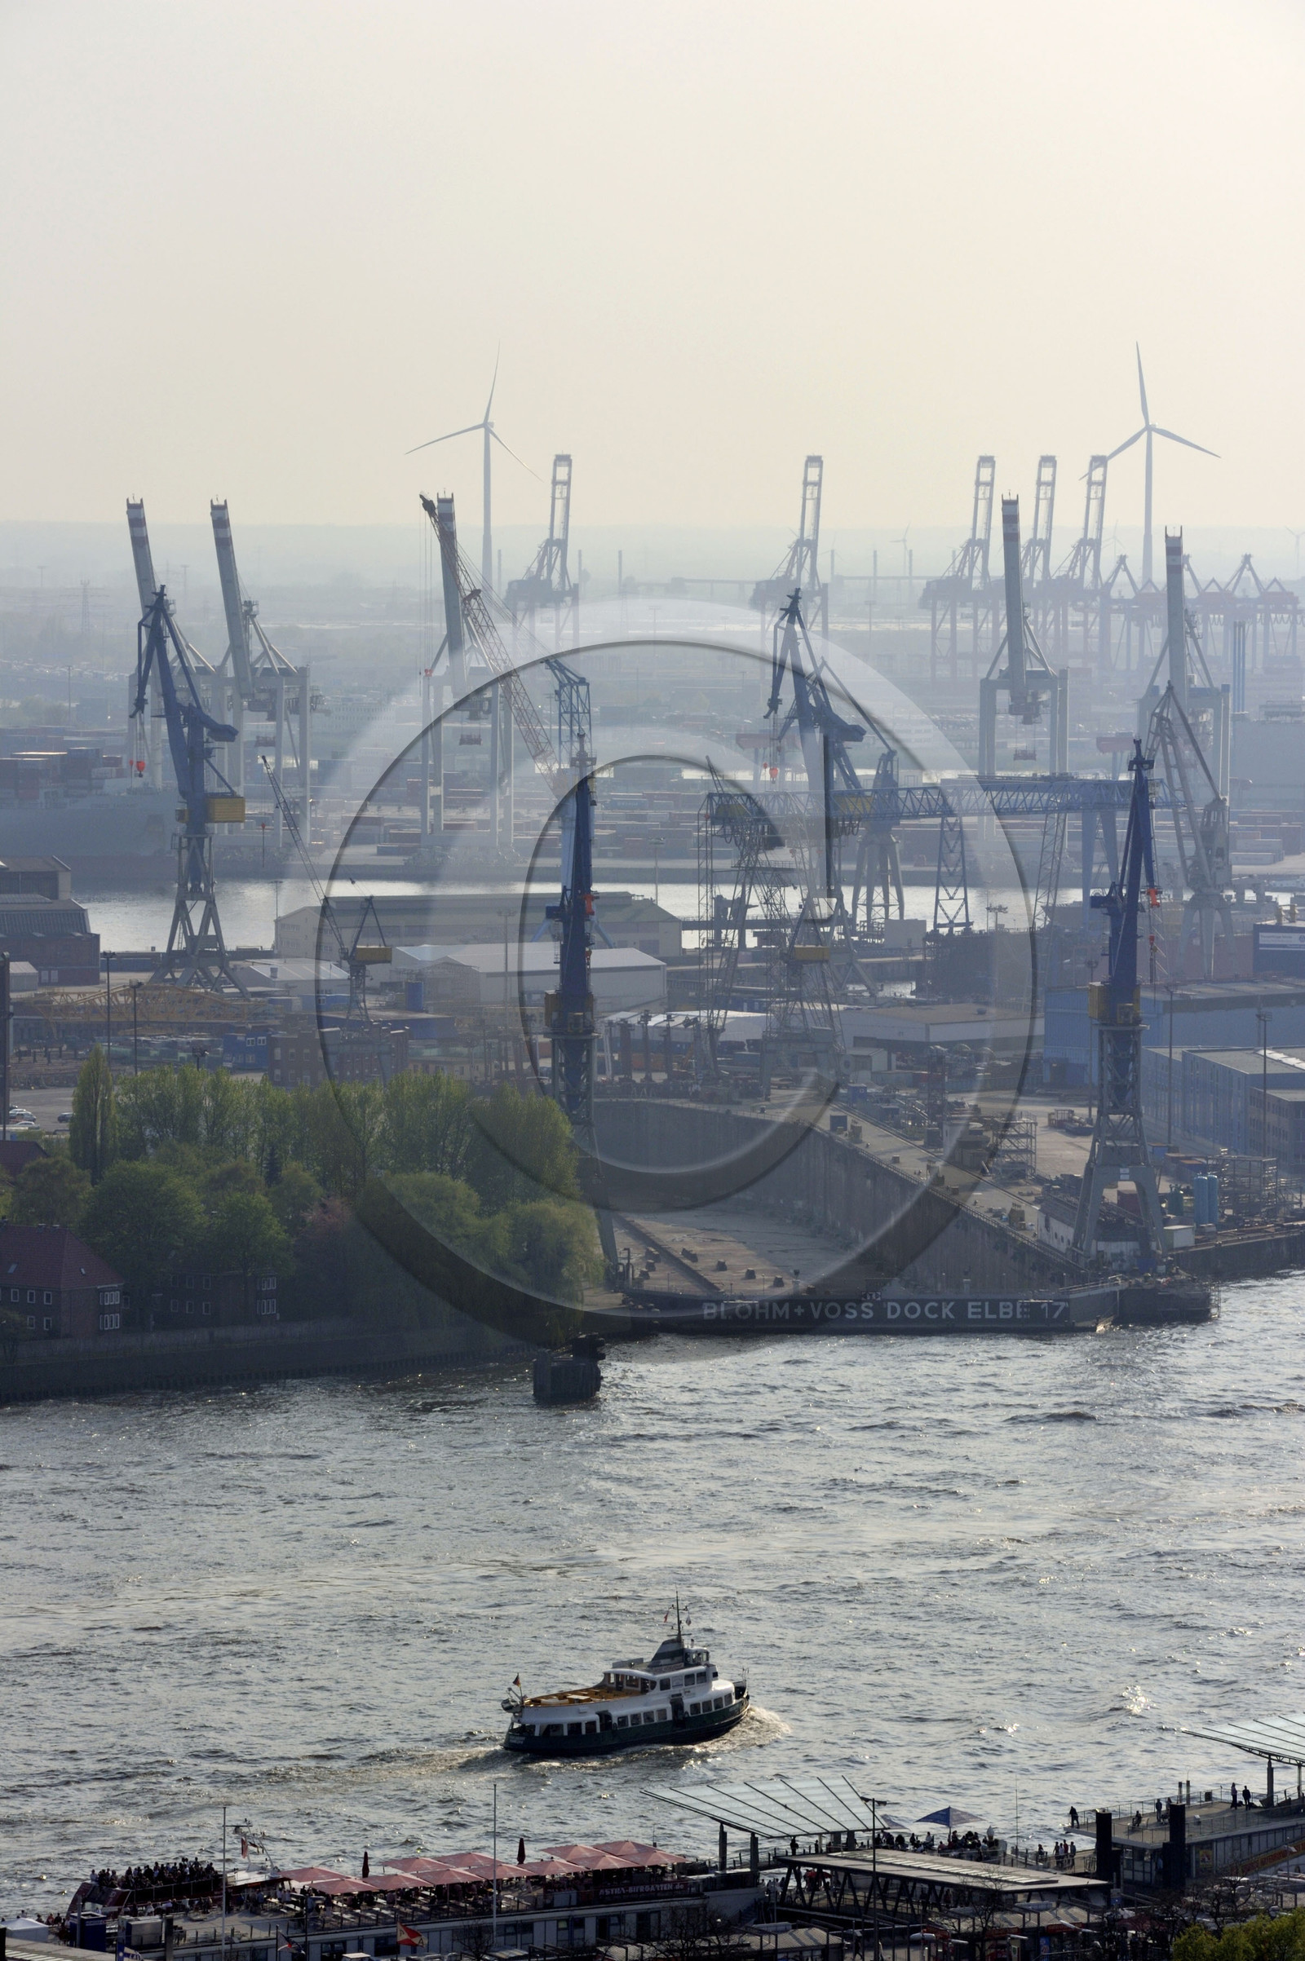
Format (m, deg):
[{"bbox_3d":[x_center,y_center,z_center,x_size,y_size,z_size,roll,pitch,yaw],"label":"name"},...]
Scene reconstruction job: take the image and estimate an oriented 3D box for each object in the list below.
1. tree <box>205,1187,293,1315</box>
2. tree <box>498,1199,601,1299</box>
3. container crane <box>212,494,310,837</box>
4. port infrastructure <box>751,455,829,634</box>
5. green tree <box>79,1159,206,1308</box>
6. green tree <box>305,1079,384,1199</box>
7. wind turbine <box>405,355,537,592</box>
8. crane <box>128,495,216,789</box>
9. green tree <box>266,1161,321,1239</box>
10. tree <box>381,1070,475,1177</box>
[{"bbox_3d":[-48.367,32.471,1040.000,10.200,15.400,10.000,0,3,0],"label":"tree"},{"bbox_3d":[-12.782,33.917,1084.624,12.800,13.300,12.500,0,3,0],"label":"tree"},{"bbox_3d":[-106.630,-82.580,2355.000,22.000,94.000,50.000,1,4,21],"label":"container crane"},{"bbox_3d":[68.935,-207.632,4426.697,26.000,117.000,58.000,-1,3,-17],"label":"port infrastructure"},{"bbox_3d":[-61.600,31.050,1052.000,15.300,19.000,15.300,0,3,0],"label":"green tree"},{"bbox_3d":[-42.727,23.421,1214.469,10.900,18.800,10.900,0,3,0],"label":"green tree"},{"bbox_3d":[-116.760,-319.842,5700.000,94.000,196.000,14.000,1,3,20],"label":"wind turbine"},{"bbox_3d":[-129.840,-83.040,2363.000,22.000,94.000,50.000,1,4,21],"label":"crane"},{"bbox_3d":[-44.860,30.730,1088.000,7.500,15.500,7.500,0,3,0],"label":"green tree"},{"bbox_3d":[-31.533,22.463,1219.444,13.100,19.700,13.000,0,3,0],"label":"tree"}]

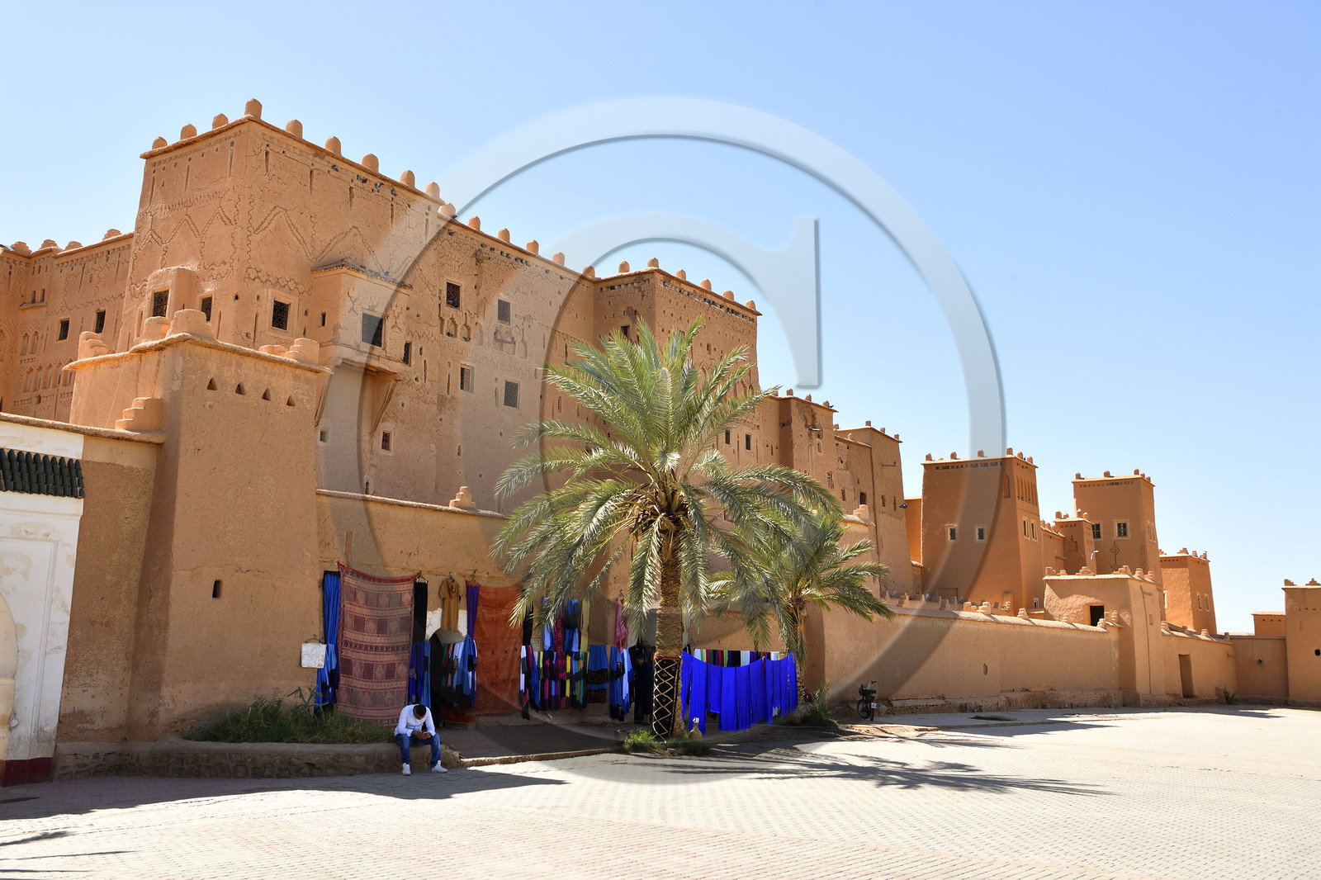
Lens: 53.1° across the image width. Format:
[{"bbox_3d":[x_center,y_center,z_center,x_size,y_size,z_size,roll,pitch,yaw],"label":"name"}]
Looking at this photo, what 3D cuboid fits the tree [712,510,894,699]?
[{"bbox_3d":[3.608,4.405,33.537,4.671,5.275,4.671,0,-10,0],"label":"tree"}]

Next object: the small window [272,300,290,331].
[{"bbox_3d":[-10.783,-3.538,37.500,0.120,0.790,0.600,-5,-11,30],"label":"small window"}]

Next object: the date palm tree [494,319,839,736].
[{"bbox_3d":[0.135,1.697,26.493,6.888,8.446,6.888,0,-10,0],"label":"date palm tree"}]

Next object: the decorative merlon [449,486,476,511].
[{"bbox_3d":[-4.909,1.437,32.694,0.240,0.535,0.763,-6,-12,33],"label":"decorative merlon"}]

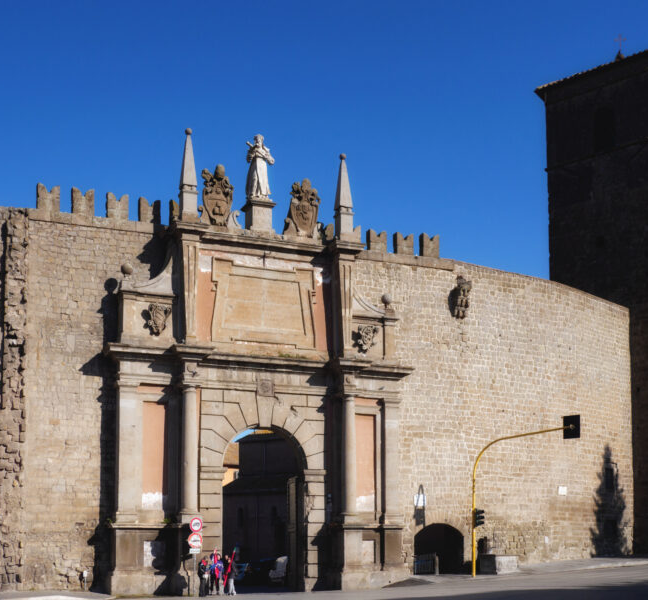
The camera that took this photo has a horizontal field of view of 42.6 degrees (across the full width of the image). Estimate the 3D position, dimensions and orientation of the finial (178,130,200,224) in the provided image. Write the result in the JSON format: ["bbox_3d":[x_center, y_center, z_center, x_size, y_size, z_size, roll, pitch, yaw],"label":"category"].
[{"bbox_3d":[-6.195,-5.742,38.118,0.740,4.092,0.740,3,-9,-21],"label":"finial"}]

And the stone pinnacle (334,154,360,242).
[{"bbox_3d":[1.012,-4.992,40.806,0.750,4.122,0.750,3,-9,-21],"label":"stone pinnacle"}]

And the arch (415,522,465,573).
[{"bbox_3d":[5.774,12.400,41.614,2.500,2.280,0.800,3,-9,-21],"label":"arch"}]

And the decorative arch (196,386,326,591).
[{"bbox_3d":[-2.787,8.545,38.621,5.836,8.908,1.000,3,-9,-21],"label":"decorative arch"}]

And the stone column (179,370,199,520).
[{"bbox_3d":[-5.864,6.208,36.567,0.750,6.509,0.750,3,-9,-21],"label":"stone column"}]

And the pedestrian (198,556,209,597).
[{"bbox_3d":[-5.061,11.632,35.000,0.420,1.650,0.500,-4,-9,25],"label":"pedestrian"}]

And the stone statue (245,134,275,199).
[{"bbox_3d":[-3.097,-6.394,39.951,1.199,2.784,0.900,3,-9,-21],"label":"stone statue"}]

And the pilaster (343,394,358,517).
[{"bbox_3d":[1.254,7.275,39.176,0.680,5.596,0.680,0,-8,0],"label":"pilaster"}]

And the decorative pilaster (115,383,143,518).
[{"bbox_3d":[-8.422,6.440,35.867,0.950,5.888,0.400,3,-9,-21],"label":"decorative pilaster"}]

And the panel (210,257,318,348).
[{"bbox_3d":[-2.738,0.160,39.278,5.198,4.096,0.250,3,-9,-21],"label":"panel"}]

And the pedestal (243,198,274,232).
[{"bbox_3d":[-3.113,-4.056,39.617,1.268,1.400,1.268,3,-9,-21],"label":"pedestal"}]

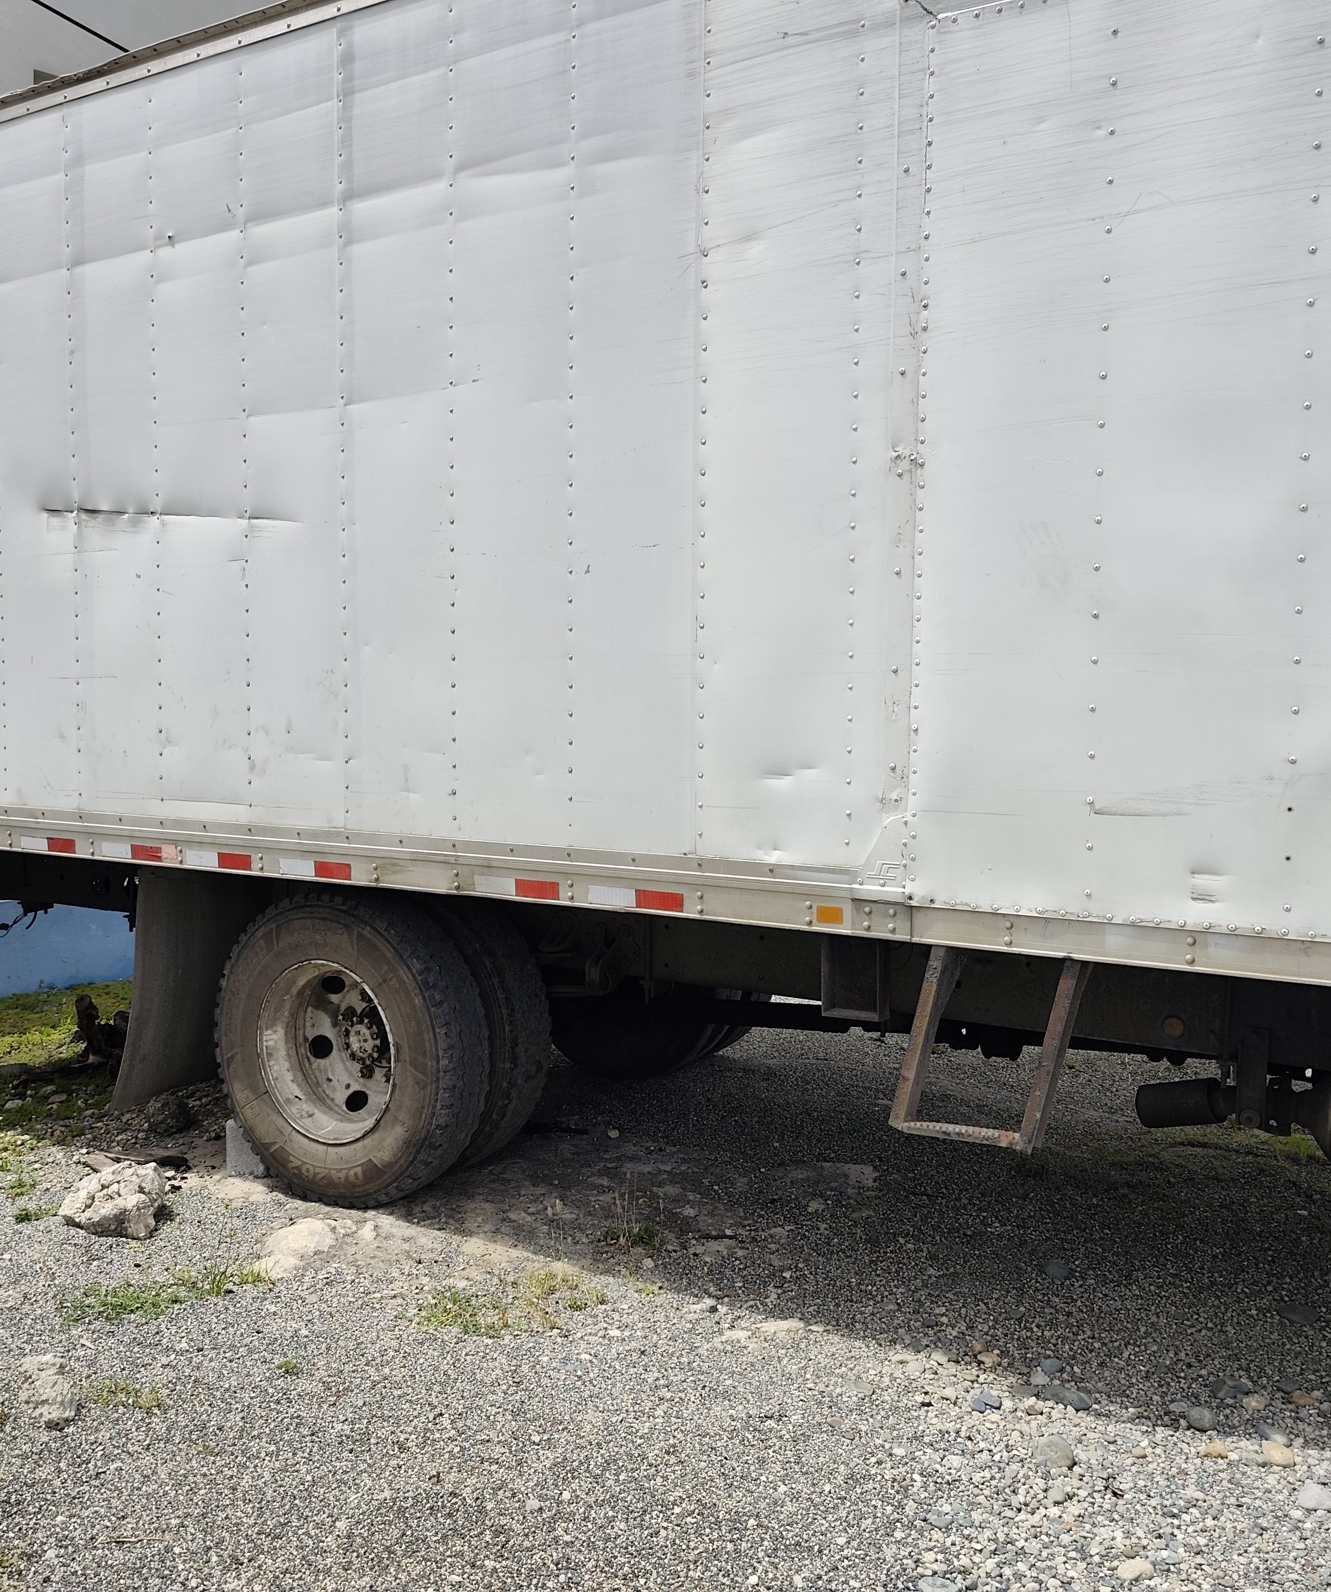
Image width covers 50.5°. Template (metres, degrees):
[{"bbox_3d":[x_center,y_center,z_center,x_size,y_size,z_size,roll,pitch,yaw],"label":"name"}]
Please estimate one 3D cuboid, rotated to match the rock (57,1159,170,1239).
[{"bbox_3d":[-1.667,1.211,4.265,0.310,0.180,0.250,-2,5,-32],"label":"rock"}]

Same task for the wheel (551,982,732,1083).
[{"bbox_3d":[-0.152,0.739,6.125,0.985,0.970,0.275,3,4,30],"label":"wheel"}]

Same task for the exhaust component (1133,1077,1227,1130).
[{"bbox_3d":[1.473,0.880,4.036,0.225,0.128,0.128,-11,-2,31],"label":"exhaust component"}]

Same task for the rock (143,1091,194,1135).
[{"bbox_3d":[-1.776,1.136,5.044,0.190,0.140,0.170,-1,4,-20],"label":"rock"}]

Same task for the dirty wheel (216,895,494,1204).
[{"bbox_3d":[-1.037,0.820,4.605,0.985,0.970,0.275,3,4,30],"label":"dirty wheel"}]

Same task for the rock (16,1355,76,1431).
[{"bbox_3d":[-1.389,1.335,3.168,0.145,0.090,0.180,-2,4,-24],"label":"rock"}]

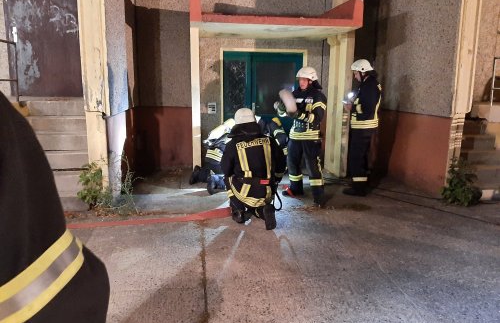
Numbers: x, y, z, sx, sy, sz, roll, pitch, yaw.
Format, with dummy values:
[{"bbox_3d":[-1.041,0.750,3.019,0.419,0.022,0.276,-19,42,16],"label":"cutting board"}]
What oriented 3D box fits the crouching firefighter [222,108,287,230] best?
[{"bbox_3d":[0.058,0.029,4.307,0.660,1.260,0.800,1,10,3],"label":"crouching firefighter"}]

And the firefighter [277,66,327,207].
[{"bbox_3d":[0.691,-0.340,4.972,0.560,1.760,0.540,9,14,40],"label":"firefighter"}]

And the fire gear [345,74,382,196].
[{"bbox_3d":[1.596,-0.350,5.351,0.500,1.660,0.540,4,11,17],"label":"fire gear"}]

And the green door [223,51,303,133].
[{"bbox_3d":[0.271,-0.980,7.240,1.600,2.100,0.200,-1,10,-8],"label":"green door"}]

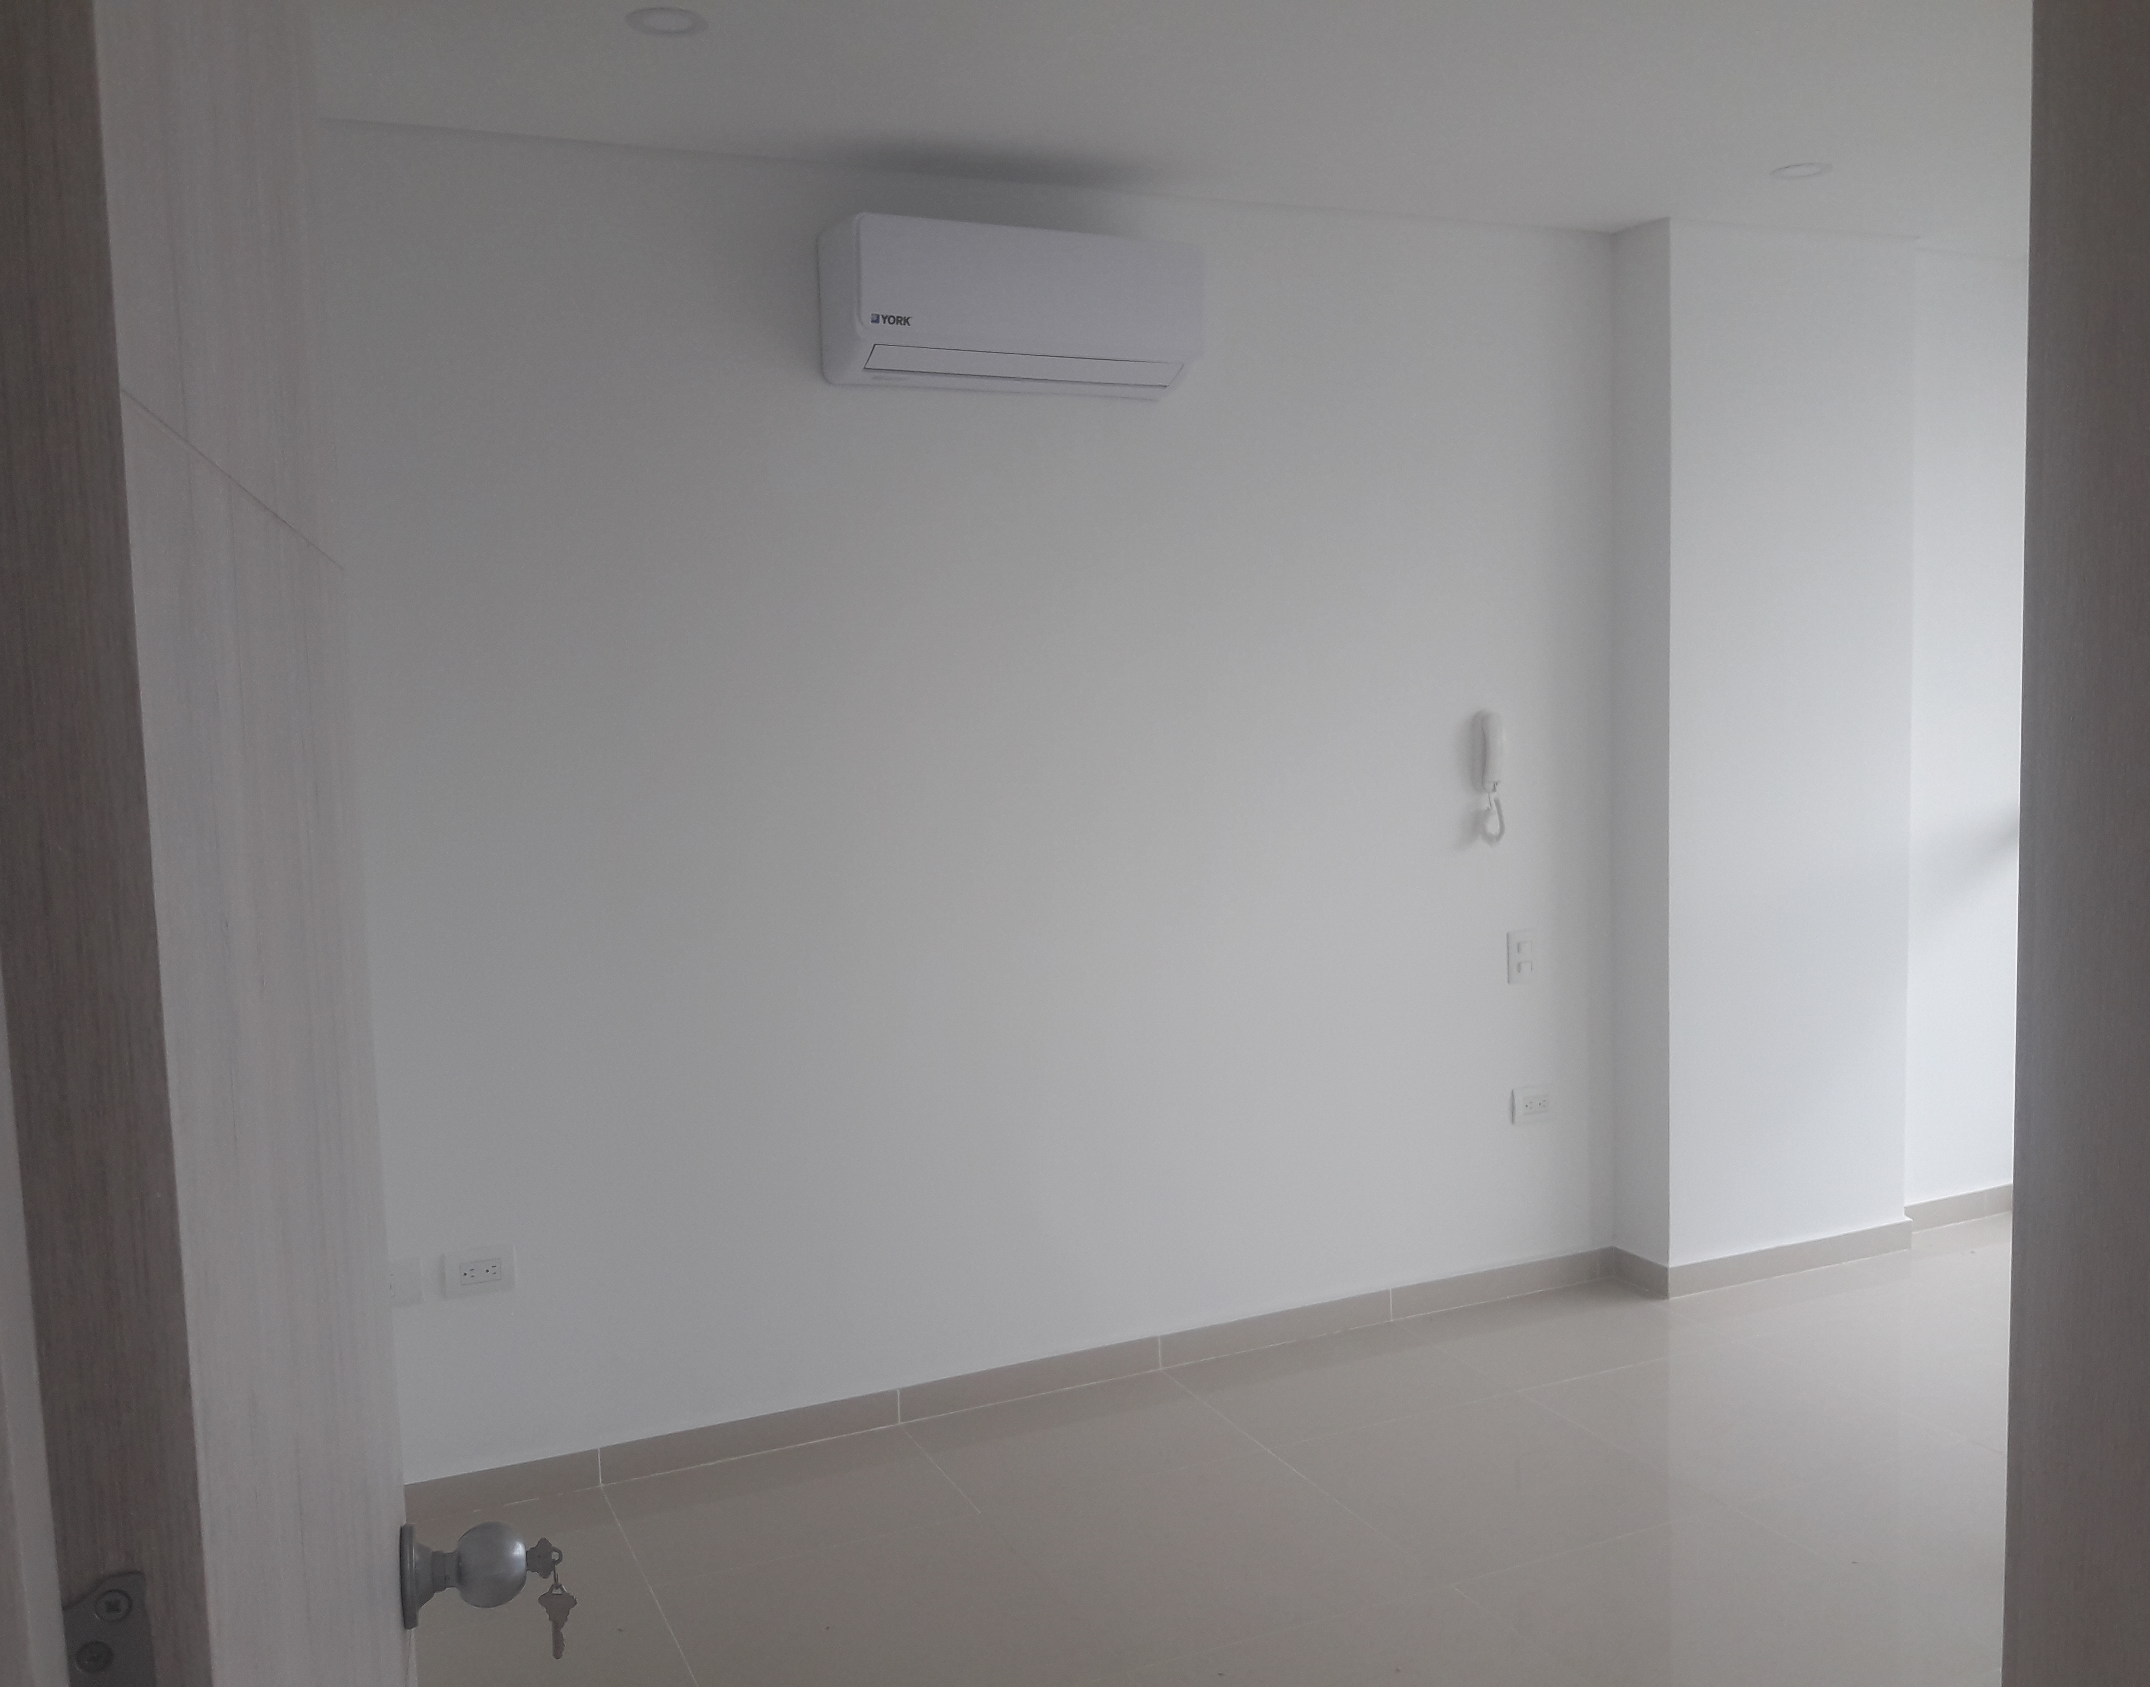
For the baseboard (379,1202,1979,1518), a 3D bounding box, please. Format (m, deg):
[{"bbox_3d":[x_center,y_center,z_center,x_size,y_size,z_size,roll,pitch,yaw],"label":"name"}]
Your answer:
[{"bbox_3d":[0.644,1.085,4.045,4.075,0.076,0.199,-4,6,-24],"label":"baseboard"}]

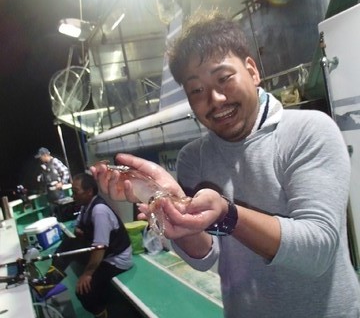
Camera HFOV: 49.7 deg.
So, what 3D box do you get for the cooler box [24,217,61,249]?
[{"bbox_3d":[-1.970,1.100,5.630,0.260,0.330,0.400,-11,5,25],"label":"cooler box"}]

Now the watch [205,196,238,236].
[{"bbox_3d":[0.070,0.098,0.680,0.045,0.059,0.066,24,-25,-34],"label":"watch"}]

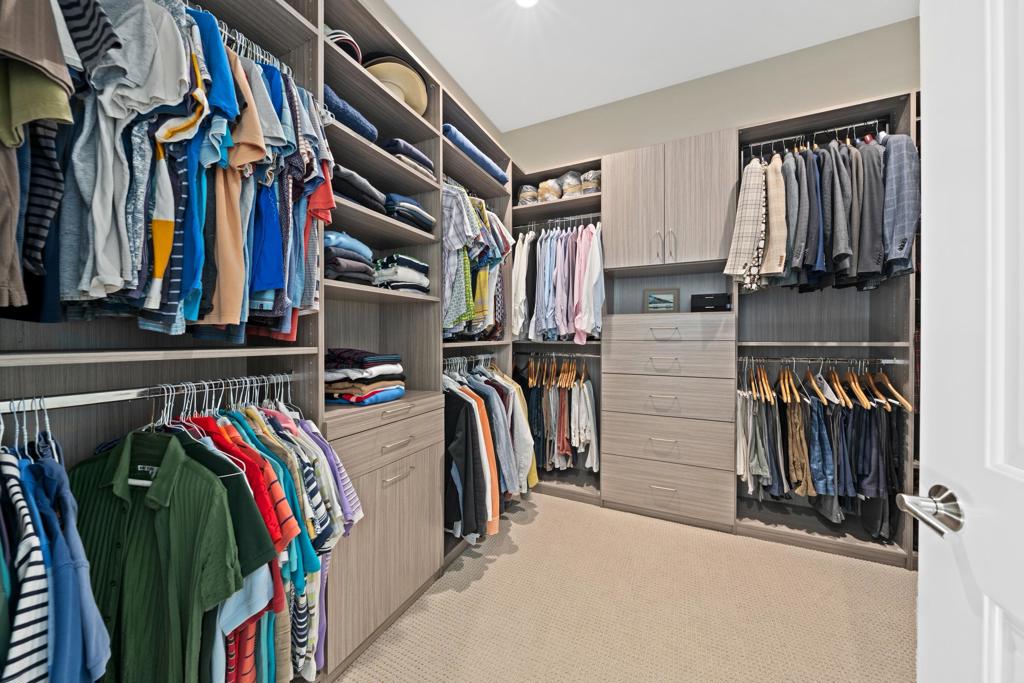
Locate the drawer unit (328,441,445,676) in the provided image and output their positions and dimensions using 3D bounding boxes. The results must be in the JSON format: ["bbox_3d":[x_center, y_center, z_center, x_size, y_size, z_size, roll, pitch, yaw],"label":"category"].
[{"bbox_3d":[-0.618,0.761,1.425,0.360,0.585,0.612,0,0,25],"label":"drawer unit"}]

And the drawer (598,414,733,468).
[{"bbox_3d":[1.032,0.615,2.312,0.761,0.290,0.360,0,0,25],"label":"drawer"}]

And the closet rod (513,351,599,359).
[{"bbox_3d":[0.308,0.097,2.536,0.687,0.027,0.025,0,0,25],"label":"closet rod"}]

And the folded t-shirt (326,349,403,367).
[{"bbox_3d":[-0.648,0.066,1.475,0.260,0.070,0.225,0,0,25],"label":"folded t-shirt"}]

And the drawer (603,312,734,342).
[{"bbox_3d":[1.032,-0.088,2.312,0.761,0.167,0.360,0,0,25],"label":"drawer"}]

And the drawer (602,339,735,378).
[{"bbox_3d":[1.032,0.106,2.312,0.761,0.221,0.360,0,0,25],"label":"drawer"}]

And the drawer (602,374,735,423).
[{"bbox_3d":[1.032,0.344,2.312,0.761,0.254,0.360,0,0,25],"label":"drawer"}]

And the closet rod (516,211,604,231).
[{"bbox_3d":[0.316,-0.955,2.752,0.860,0.030,0.022,0,0,25],"label":"closet rod"}]

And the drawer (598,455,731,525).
[{"bbox_3d":[1.054,0.945,2.361,0.775,0.328,0.370,0,0,25],"label":"drawer"}]

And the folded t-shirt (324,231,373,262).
[{"bbox_3d":[-0.709,-0.361,1.335,0.270,0.058,0.200,0,0,25],"label":"folded t-shirt"}]

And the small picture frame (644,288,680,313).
[{"bbox_3d":[1.026,-0.265,2.337,0.226,0.181,0.035,0,-6,25],"label":"small picture frame"}]

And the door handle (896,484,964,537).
[{"bbox_3d":[0.598,0.246,0.481,0.058,0.065,0.137,0,0,23],"label":"door handle"}]

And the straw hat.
[{"bbox_3d":[-0.554,-1.101,1.527,0.330,0.120,0.320,-32,-18,18],"label":"straw hat"}]

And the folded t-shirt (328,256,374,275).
[{"bbox_3d":[-0.671,-0.265,1.262,0.260,0.045,0.205,0,0,25],"label":"folded t-shirt"}]

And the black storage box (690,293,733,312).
[{"bbox_3d":[1.289,-0.241,2.238,0.210,0.108,0.170,0,0,25],"label":"black storage box"}]

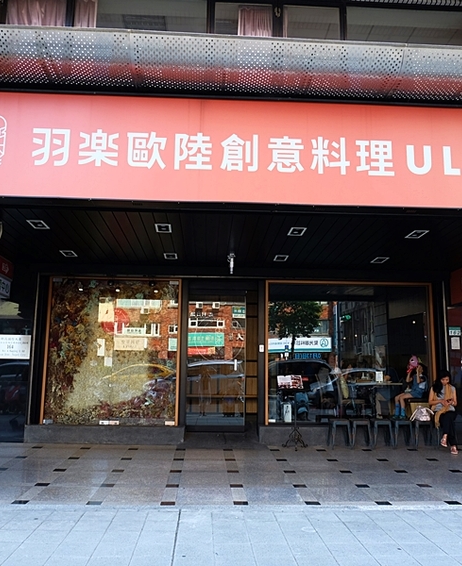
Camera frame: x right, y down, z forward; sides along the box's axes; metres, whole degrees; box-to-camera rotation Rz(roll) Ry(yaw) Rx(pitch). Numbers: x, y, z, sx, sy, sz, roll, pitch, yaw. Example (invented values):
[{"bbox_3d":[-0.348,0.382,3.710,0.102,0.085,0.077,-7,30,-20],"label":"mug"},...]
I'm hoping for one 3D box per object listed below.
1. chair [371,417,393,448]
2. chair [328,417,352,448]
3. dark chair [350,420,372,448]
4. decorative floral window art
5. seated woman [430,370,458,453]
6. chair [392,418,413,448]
[{"bbox_3d":[2.496,2.507,9.007,0.330,0.450,0.330,1,-9,-2],"label":"chair"},{"bbox_3d":[1.798,2.492,8.977,0.330,0.450,0.330,1,-9,-2],"label":"chair"},{"bbox_3d":[2.135,2.499,8.991,0.330,0.450,0.330,1,-9,-2],"label":"dark chair"},{"bbox_3d":[-2.004,1.152,9.224,2.220,2.430,0.080,1,-9,-2],"label":"decorative floral window art"},{"bbox_3d":[3.531,2.109,8.966,0.480,1.280,0.620,1,-9,-2],"label":"seated woman"},{"bbox_3d":[2.824,2.513,9.020,0.330,0.450,0.330,1,-9,-2],"label":"chair"}]

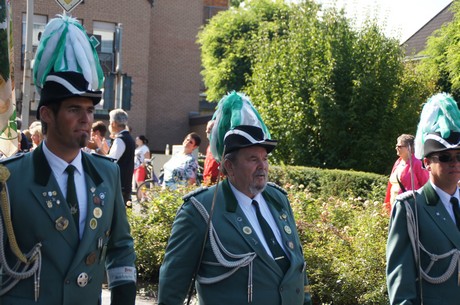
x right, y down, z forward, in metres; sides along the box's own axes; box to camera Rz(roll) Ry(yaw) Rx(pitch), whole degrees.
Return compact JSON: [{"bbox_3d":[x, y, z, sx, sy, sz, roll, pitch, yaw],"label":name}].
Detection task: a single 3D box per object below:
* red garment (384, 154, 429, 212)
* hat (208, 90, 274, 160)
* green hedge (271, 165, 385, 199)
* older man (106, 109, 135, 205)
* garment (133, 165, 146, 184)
[{"bbox_3d":[1.901,0.351,12.400,0.380,0.680,0.520,1,2,-41],"label":"red garment"},{"bbox_3d":[0.041,-0.102,4.500,0.230,0.280,0.240,0,2,-45],"label":"hat"},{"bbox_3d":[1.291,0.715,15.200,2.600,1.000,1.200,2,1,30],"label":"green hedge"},{"bbox_3d":[-1.136,0.418,11.700,0.400,1.750,0.530,3,2,44],"label":"older man"},{"bbox_3d":[-1.846,0.450,23.500,0.280,0.380,0.360,1,2,-37],"label":"garment"}]

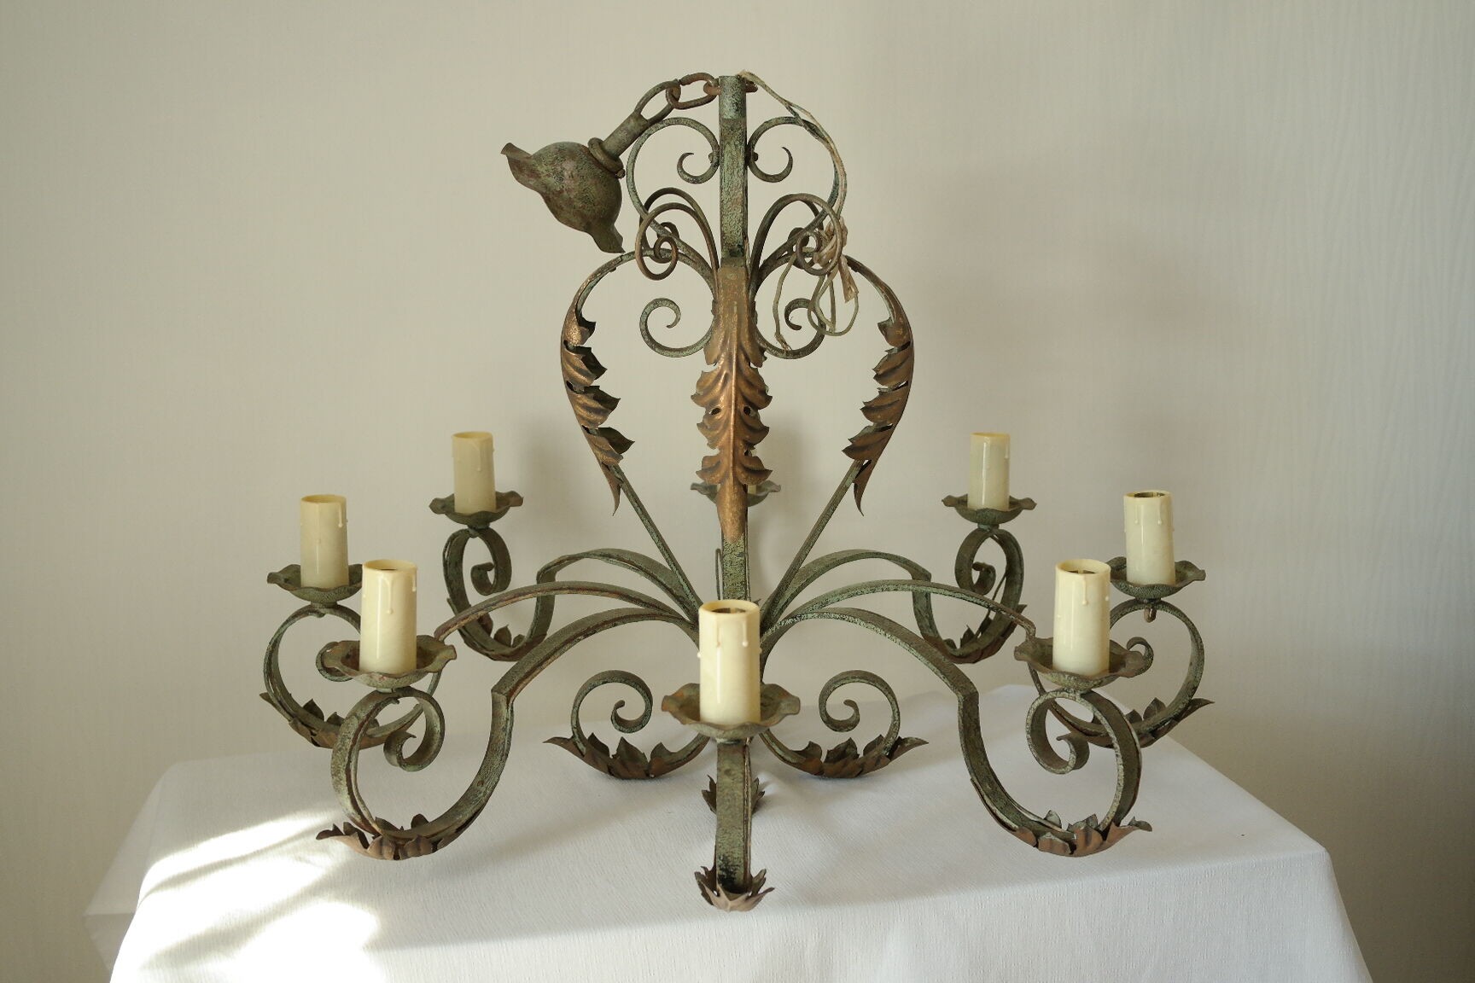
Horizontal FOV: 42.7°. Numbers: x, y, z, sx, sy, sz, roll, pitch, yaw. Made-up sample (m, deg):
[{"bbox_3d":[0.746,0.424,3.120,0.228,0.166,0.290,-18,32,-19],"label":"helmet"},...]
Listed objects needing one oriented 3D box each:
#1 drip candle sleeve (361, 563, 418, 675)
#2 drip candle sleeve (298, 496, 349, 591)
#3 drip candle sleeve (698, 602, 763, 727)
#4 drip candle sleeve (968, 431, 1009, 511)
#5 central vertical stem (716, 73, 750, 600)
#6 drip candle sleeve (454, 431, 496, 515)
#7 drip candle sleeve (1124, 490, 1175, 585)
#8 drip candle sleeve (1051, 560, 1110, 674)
[{"bbox_3d":[-0.189,0.070,1.025,0.030,0.062,0.030,3,12,-1],"label":"drip candle sleeve"},{"bbox_3d":[-0.264,0.035,1.207,0.030,0.062,0.030,2,12,0],"label":"drip candle sleeve"},{"bbox_3d":[-0.004,0.088,0.949,0.030,0.062,0.030,0,12,0],"label":"drip candle sleeve"},{"bbox_3d":[0.186,-0.011,1.389,0.030,0.062,0.030,-1,12,0],"label":"drip candle sleeve"},{"bbox_3d":[-0.003,-0.076,1.183,0.017,0.361,0.017,0,13,0],"label":"central vertical stem"},{"bbox_3d":[-0.194,-0.010,1.389,0.030,0.062,0.030,0,12,0],"label":"drip candle sleeve"},{"bbox_3d":[0.264,0.032,1.206,0.030,0.062,0.030,-4,12,1],"label":"drip candle sleeve"},{"bbox_3d":[0.188,0.071,1.024,0.030,0.062,0.030,-1,12,0],"label":"drip candle sleeve"}]

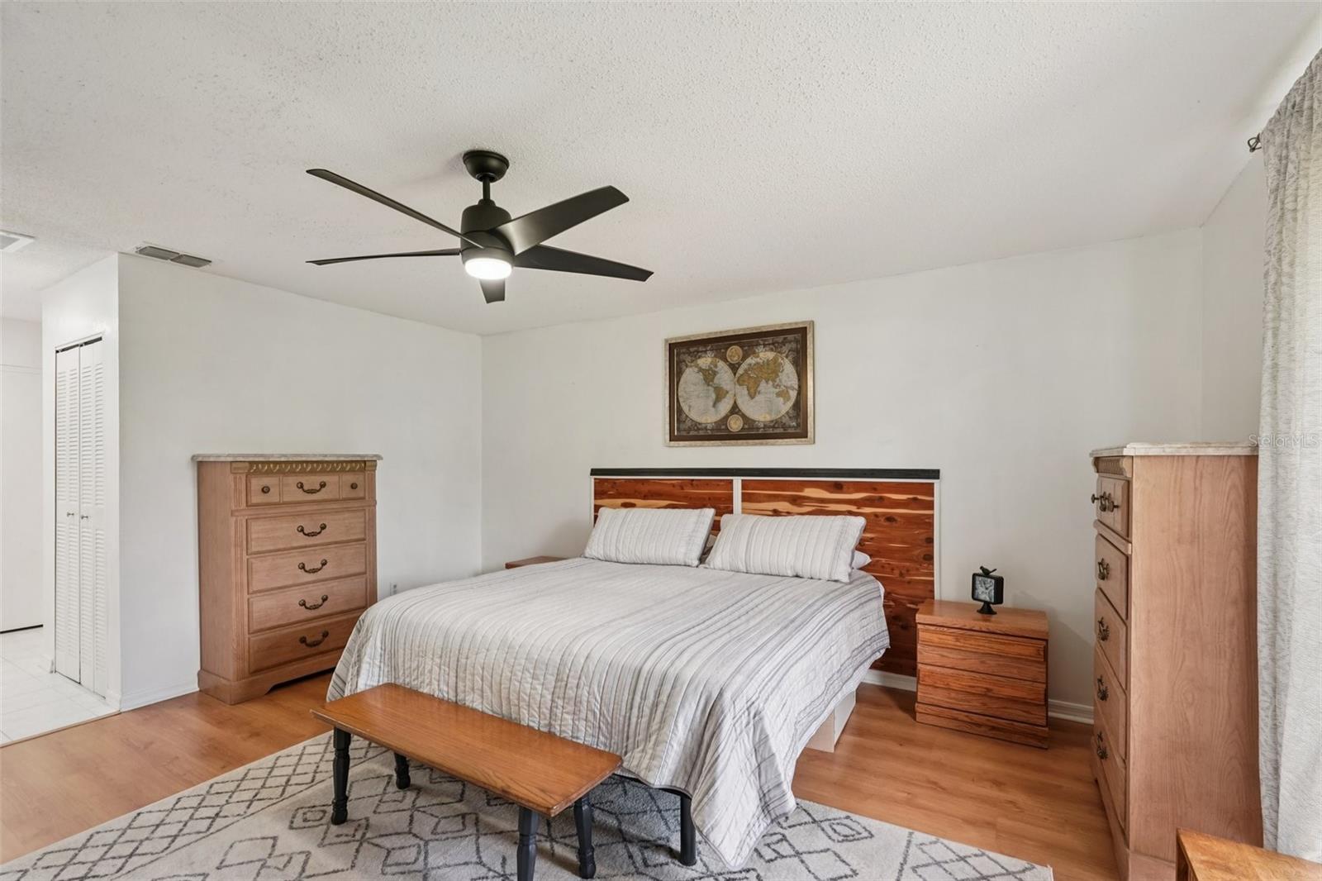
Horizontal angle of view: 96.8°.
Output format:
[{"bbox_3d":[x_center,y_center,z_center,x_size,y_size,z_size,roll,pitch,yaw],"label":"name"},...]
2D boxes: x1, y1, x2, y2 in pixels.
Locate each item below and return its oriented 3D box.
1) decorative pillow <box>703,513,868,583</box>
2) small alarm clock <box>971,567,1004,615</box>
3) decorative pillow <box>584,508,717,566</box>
[{"bbox_3d":[0.709,0.617,3.418,0.860,0.150,0.440,-1,43,30],"label":"decorative pillow"},{"bbox_3d":[1.681,0.765,3.028,0.090,0.245,0.135,0,-2,-25],"label":"small alarm clock"},{"bbox_3d":[-0.080,0.639,3.882,0.860,0.150,0.440,-1,43,30],"label":"decorative pillow"}]

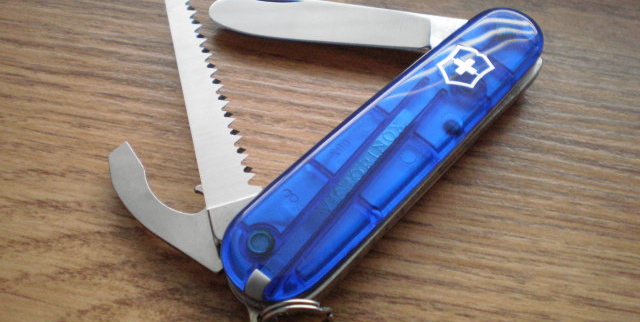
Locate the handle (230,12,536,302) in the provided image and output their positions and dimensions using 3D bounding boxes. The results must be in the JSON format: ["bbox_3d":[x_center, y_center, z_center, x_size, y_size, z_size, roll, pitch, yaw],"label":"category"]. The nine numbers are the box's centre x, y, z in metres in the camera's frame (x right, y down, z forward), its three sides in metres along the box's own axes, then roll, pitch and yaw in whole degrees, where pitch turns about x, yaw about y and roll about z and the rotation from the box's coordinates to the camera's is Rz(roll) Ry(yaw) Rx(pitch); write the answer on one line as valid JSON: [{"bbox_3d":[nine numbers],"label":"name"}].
[{"bbox_3d":[0.015,-0.004,0.120,0.018,0.013,0.085,37,58,21],"label":"handle"}]

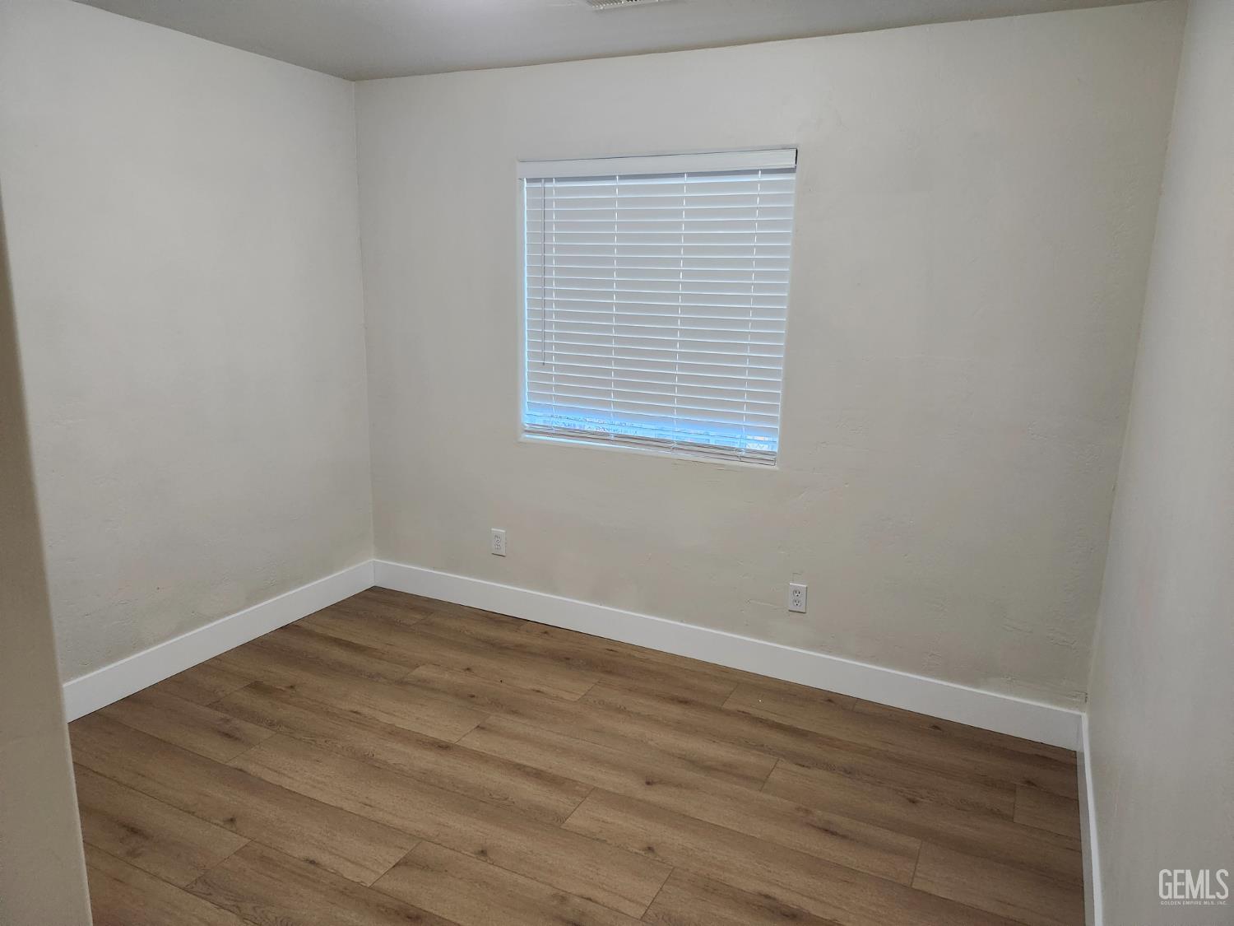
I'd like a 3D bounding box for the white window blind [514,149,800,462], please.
[{"bbox_3d":[0.126,-0.626,3.360,1.184,1.187,0.090,7,14,26],"label":"white window blind"}]

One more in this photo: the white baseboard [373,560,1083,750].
[{"bbox_3d":[0.181,0.758,3.574,3.236,0.150,0.018,7,14,26],"label":"white baseboard"}]

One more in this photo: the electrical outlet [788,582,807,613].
[{"bbox_3d":[0.717,0.538,3.248,0.070,0.115,0.014,7,14,26],"label":"electrical outlet"}]

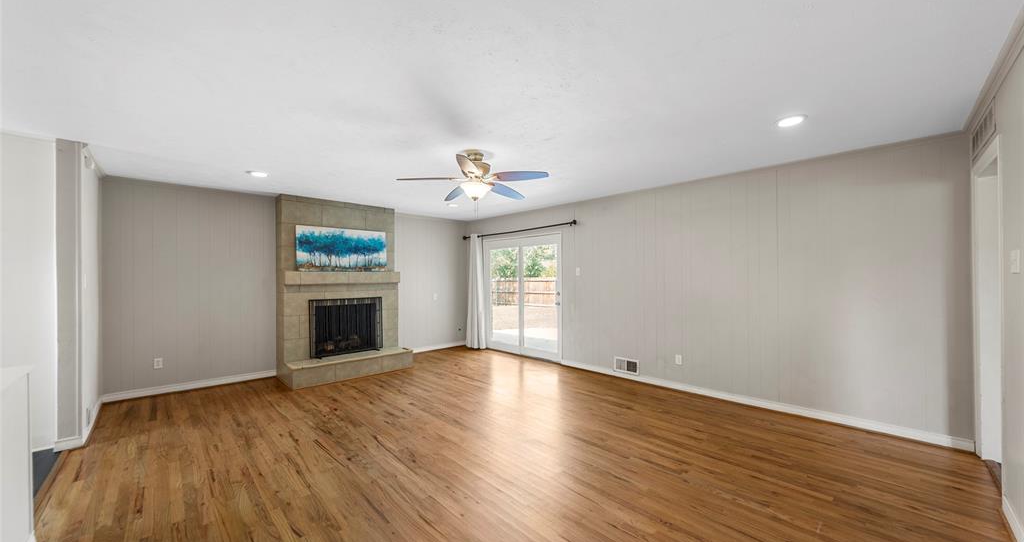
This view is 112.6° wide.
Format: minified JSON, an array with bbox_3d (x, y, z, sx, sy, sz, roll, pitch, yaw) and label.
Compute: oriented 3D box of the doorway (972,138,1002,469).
[{"bbox_3d":[3.211,0.305,2.247,0.895,2.150,0.130,0,-1,-43],"label":"doorway"}]

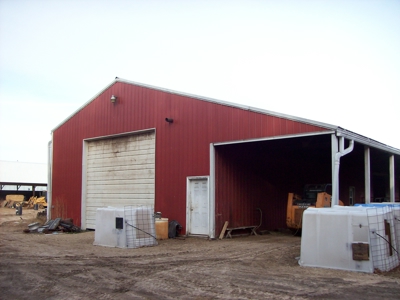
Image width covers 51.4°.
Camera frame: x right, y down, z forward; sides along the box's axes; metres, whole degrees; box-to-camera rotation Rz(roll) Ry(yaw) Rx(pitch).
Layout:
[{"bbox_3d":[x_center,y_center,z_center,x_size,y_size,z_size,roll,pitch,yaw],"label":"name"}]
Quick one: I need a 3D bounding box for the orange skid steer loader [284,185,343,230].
[{"bbox_3d":[4.966,2.475,17.288,1.600,1.980,2.800,-6,-9,38],"label":"orange skid steer loader"}]

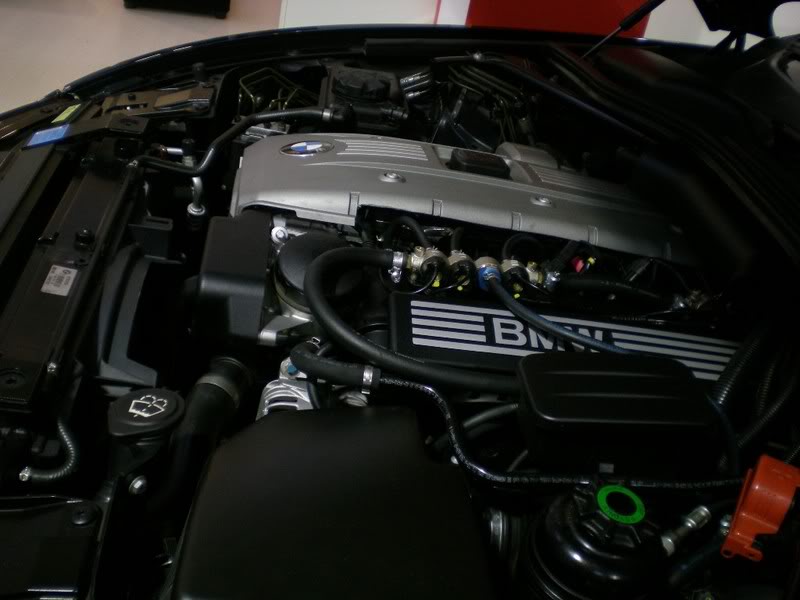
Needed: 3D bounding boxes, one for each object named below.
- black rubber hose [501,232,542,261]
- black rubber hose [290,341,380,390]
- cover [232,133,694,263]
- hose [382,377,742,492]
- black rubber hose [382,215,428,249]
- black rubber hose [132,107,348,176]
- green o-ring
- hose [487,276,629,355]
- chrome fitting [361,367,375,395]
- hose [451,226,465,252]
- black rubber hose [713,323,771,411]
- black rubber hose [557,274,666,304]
[{"bbox_3d":[0.134,-0.059,0.951,0.059,0.027,0.038,5,25,-15],"label":"black rubber hose"},{"bbox_3d":[-0.058,0.059,0.856,0.096,0.026,0.028,15,26,14],"label":"black rubber hose"},{"bbox_3d":[0.087,-0.146,1.104,0.572,0.078,0.216,6,27,-11],"label":"cover"},{"bbox_3d":[0.151,0.121,0.830,0.327,0.045,0.146,5,25,-15],"label":"hose"},{"bbox_3d":[0.009,-0.069,0.940,0.044,0.041,0.045,5,25,-15],"label":"black rubber hose"},{"bbox_3d":[-0.205,-0.219,1.203,0.036,0.070,0.375,28,30,30],"label":"black rubber hose"},{"bbox_3d":[0.167,0.155,0.665,0.039,0.003,0.039,6,32,-11],"label":"green o-ring"},{"bbox_3d":[0.163,0.017,0.902,0.149,0.050,0.063,5,25,-15],"label":"hose"},{"bbox_3d":[-0.031,0.078,0.847,0.010,0.025,0.022,15,26,14],"label":"chrome fitting"},{"bbox_3d":[0.063,-0.065,0.935,0.018,0.030,0.030,5,25,-15],"label":"hose"},{"bbox_3d":[0.366,0.070,0.943,0.015,0.015,0.127,6,40,42],"label":"black rubber hose"},{"bbox_3d":[0.248,-0.012,1.028,0.135,0.017,0.017,11,26,-8],"label":"black rubber hose"}]

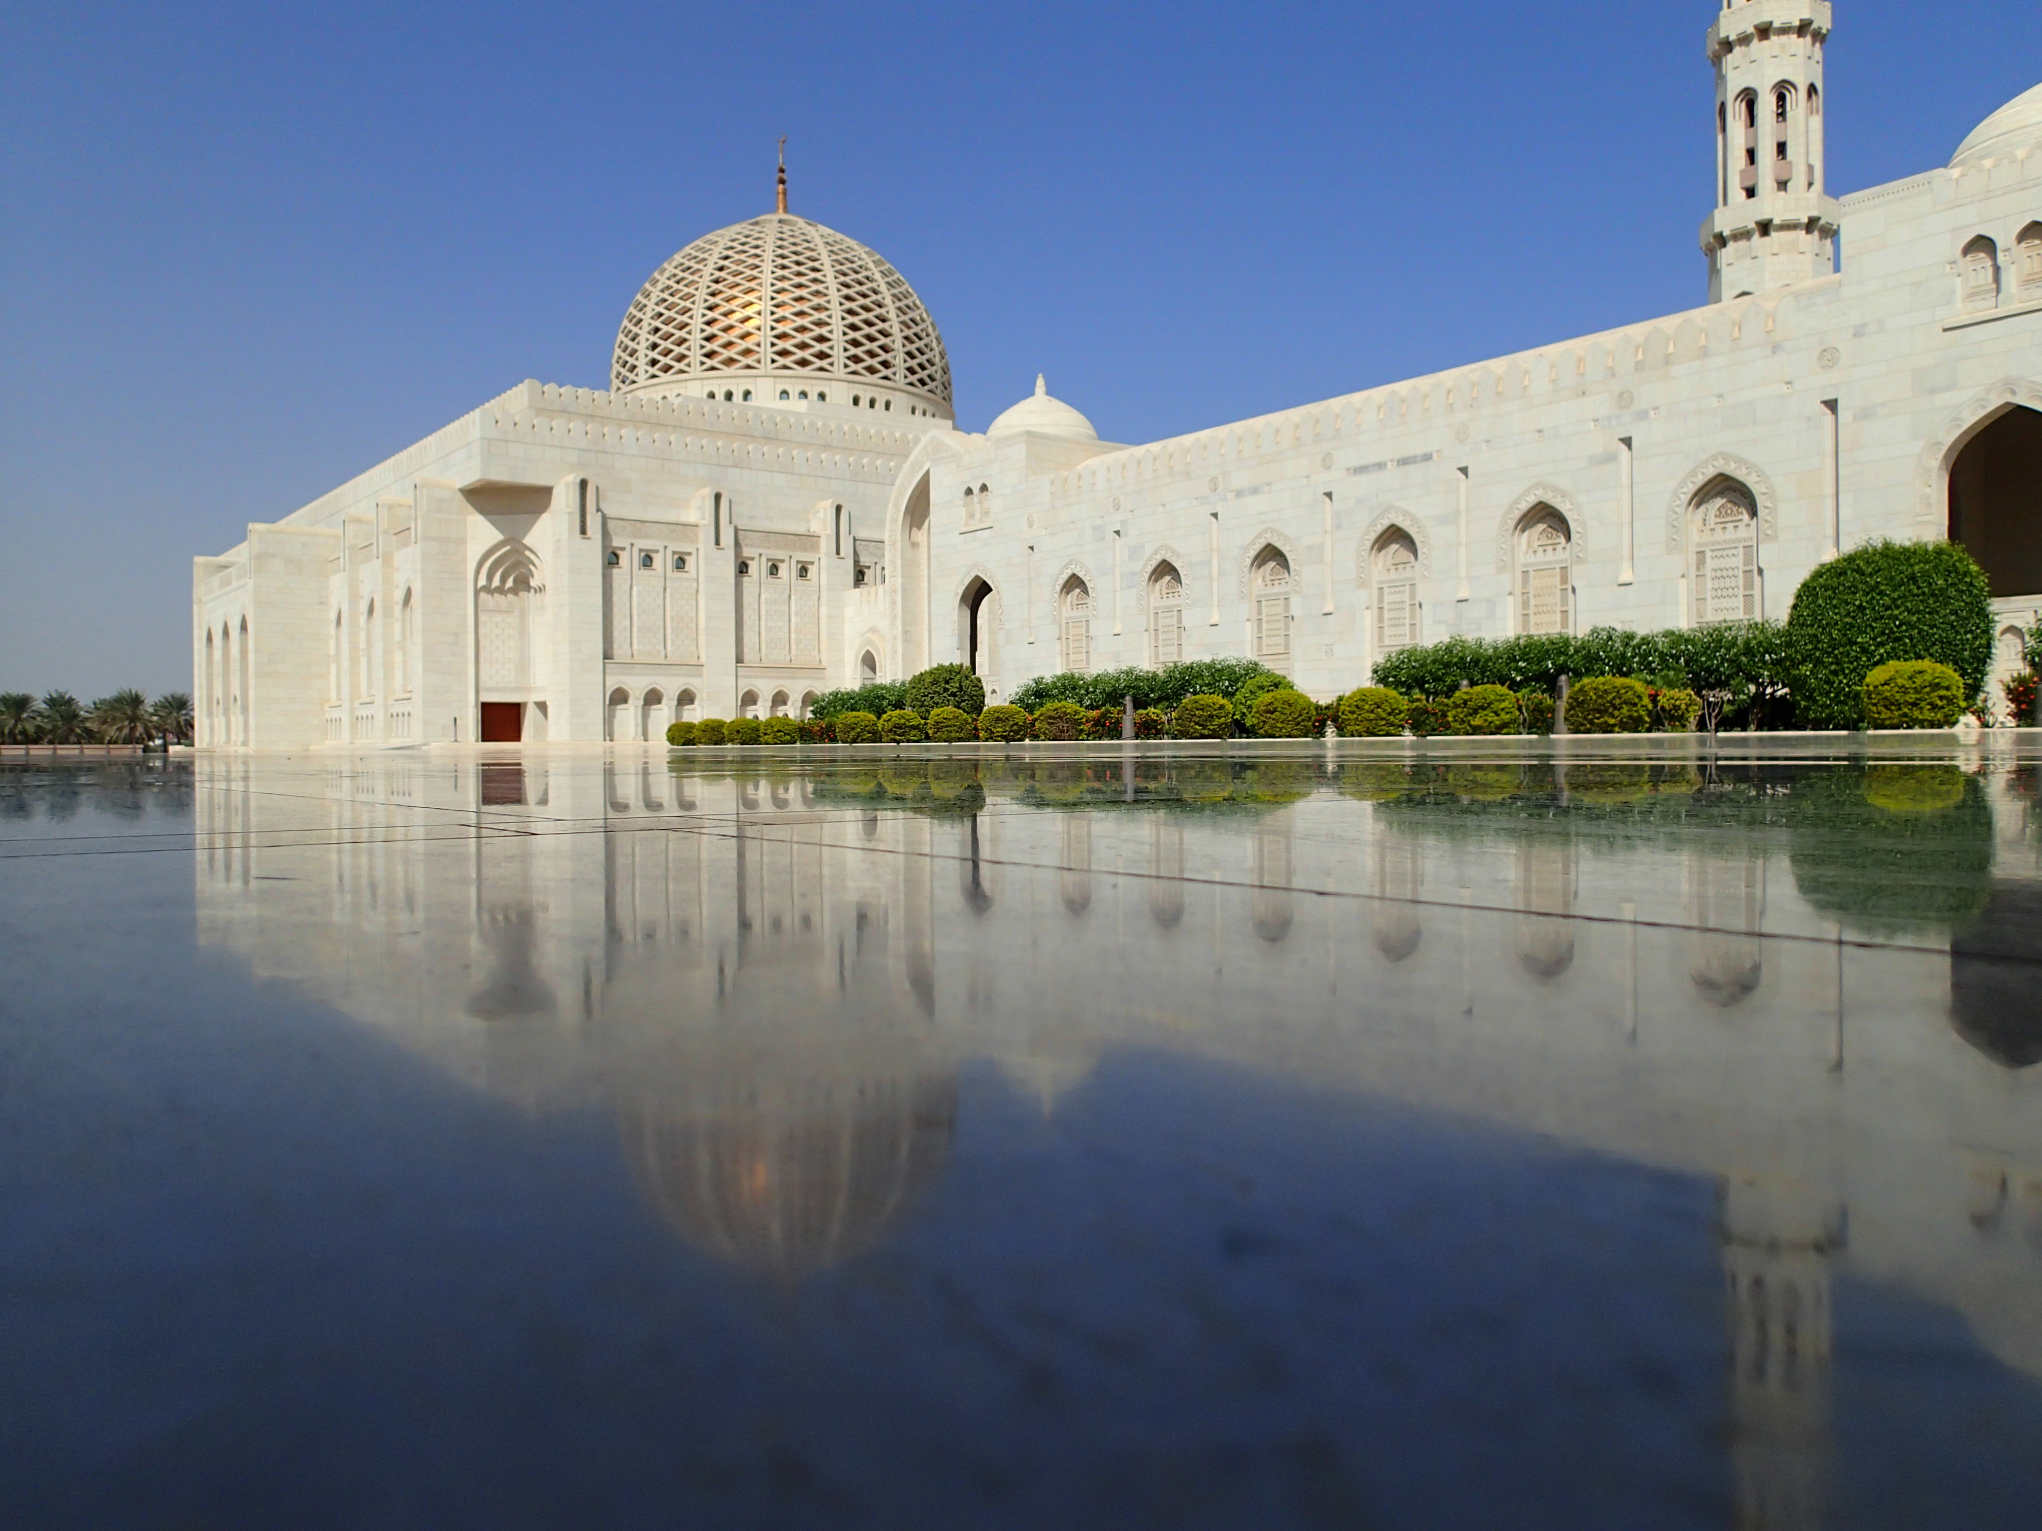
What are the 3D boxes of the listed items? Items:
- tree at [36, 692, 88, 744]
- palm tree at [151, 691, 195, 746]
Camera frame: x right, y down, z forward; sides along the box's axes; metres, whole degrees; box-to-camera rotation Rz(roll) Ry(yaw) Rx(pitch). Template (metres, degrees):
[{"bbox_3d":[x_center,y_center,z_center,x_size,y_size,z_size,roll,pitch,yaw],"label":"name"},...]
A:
[{"bbox_3d":[-104.330,-4.440,161.000,5.300,7.200,5.300,0,1,0],"label":"tree"},{"bbox_3d":[-94.420,-4.460,165.000,5.500,7.200,5.500,0,1,0],"label":"palm tree"}]

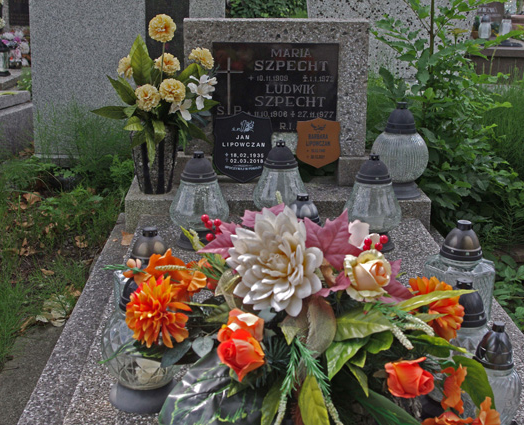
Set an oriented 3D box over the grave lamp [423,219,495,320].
[{"bbox_3d":[0.440,0.127,1.944,0.155,0.230,0.155,0,15,-2],"label":"grave lamp"}]

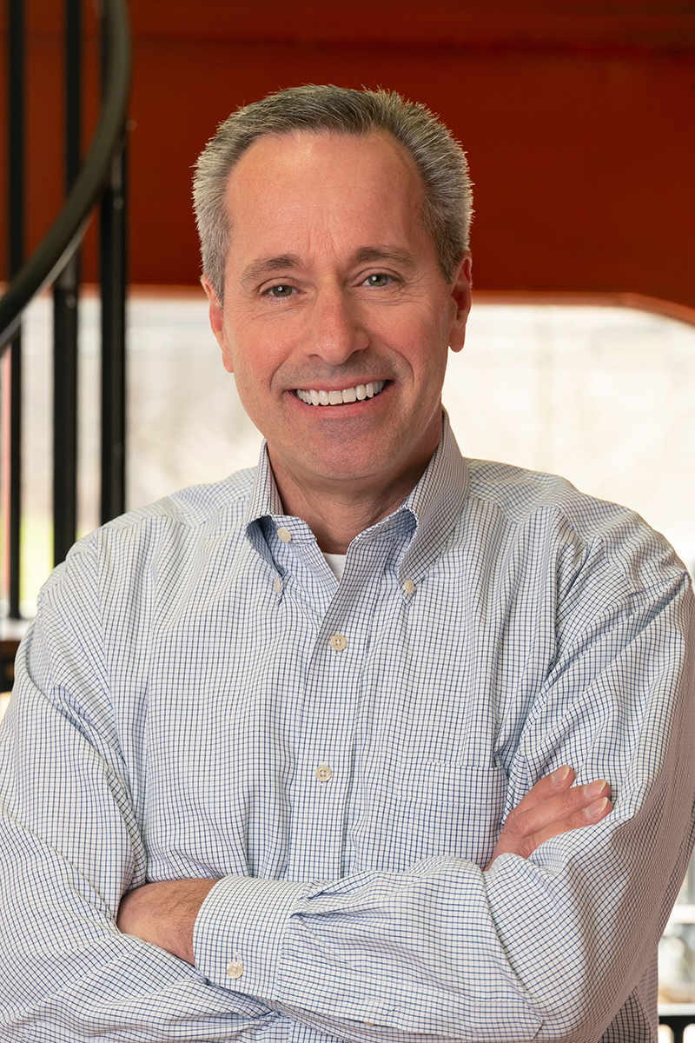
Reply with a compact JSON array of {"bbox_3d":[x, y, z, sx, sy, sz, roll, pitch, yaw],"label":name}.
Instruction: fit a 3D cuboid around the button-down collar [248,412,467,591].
[{"bbox_3d":[0.006,-0.011,1.760,0.155,0.125,0.155,0,0,6],"label":"button-down collar"}]

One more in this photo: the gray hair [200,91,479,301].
[{"bbox_3d":[-0.010,-0.210,1.770,0.187,0.175,0.205,-5,0,0],"label":"gray hair"}]

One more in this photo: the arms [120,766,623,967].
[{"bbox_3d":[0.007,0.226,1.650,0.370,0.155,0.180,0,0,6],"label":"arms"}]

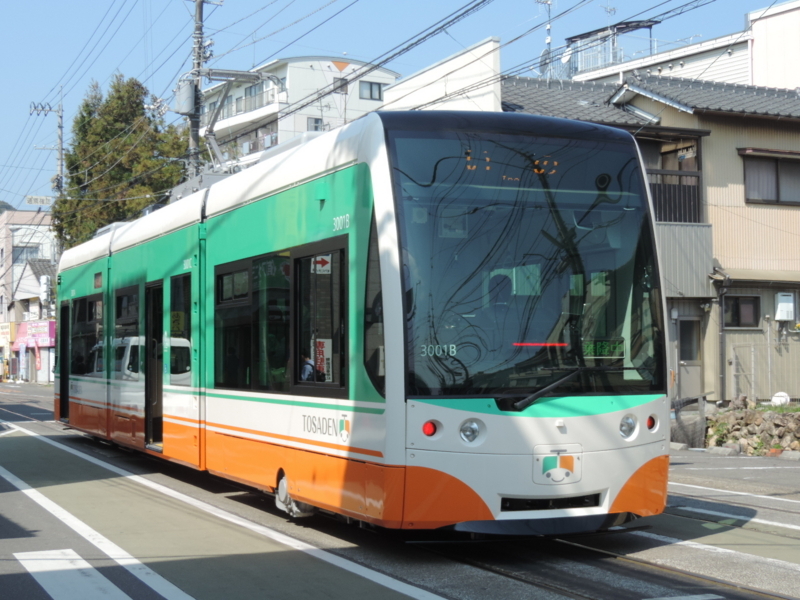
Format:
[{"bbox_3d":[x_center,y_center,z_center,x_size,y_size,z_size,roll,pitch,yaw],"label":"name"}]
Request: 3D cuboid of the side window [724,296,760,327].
[{"bbox_3d":[6.422,0.234,26.000,0.860,0.630,0.100,0,-2,-24],"label":"side window"}]

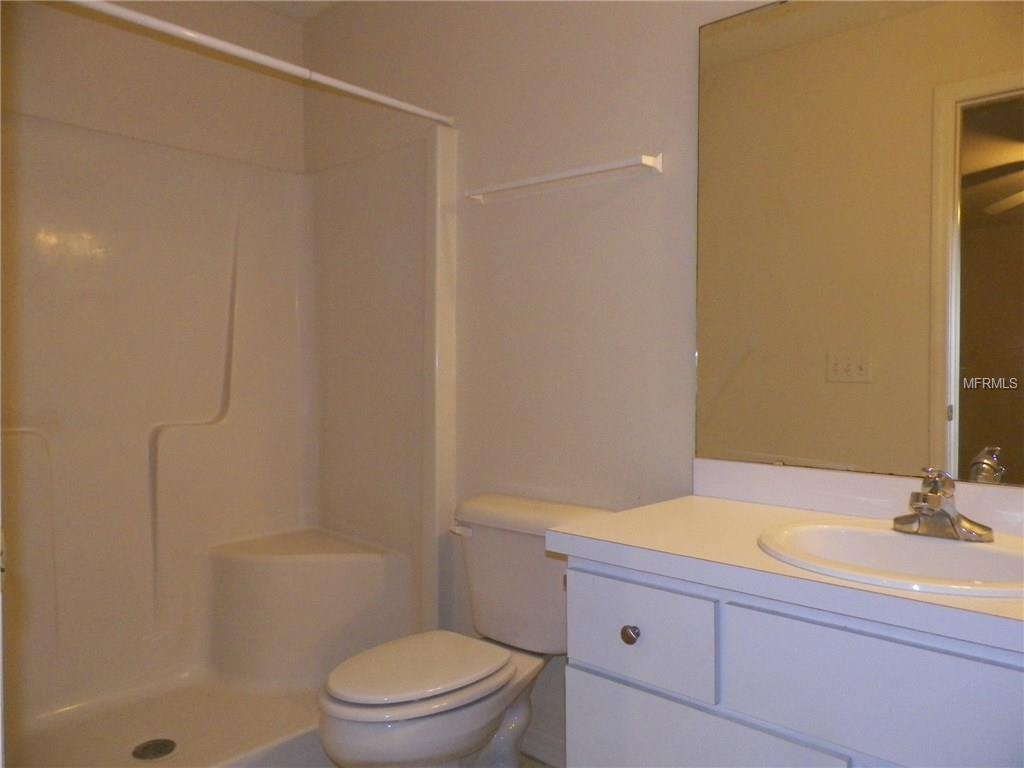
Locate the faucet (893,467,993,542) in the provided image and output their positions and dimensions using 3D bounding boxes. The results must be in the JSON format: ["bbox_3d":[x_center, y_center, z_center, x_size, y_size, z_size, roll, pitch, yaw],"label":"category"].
[{"bbox_3d":[0.737,0.204,1.280,0.157,0.128,0.170,1,1,42],"label":"faucet"}]

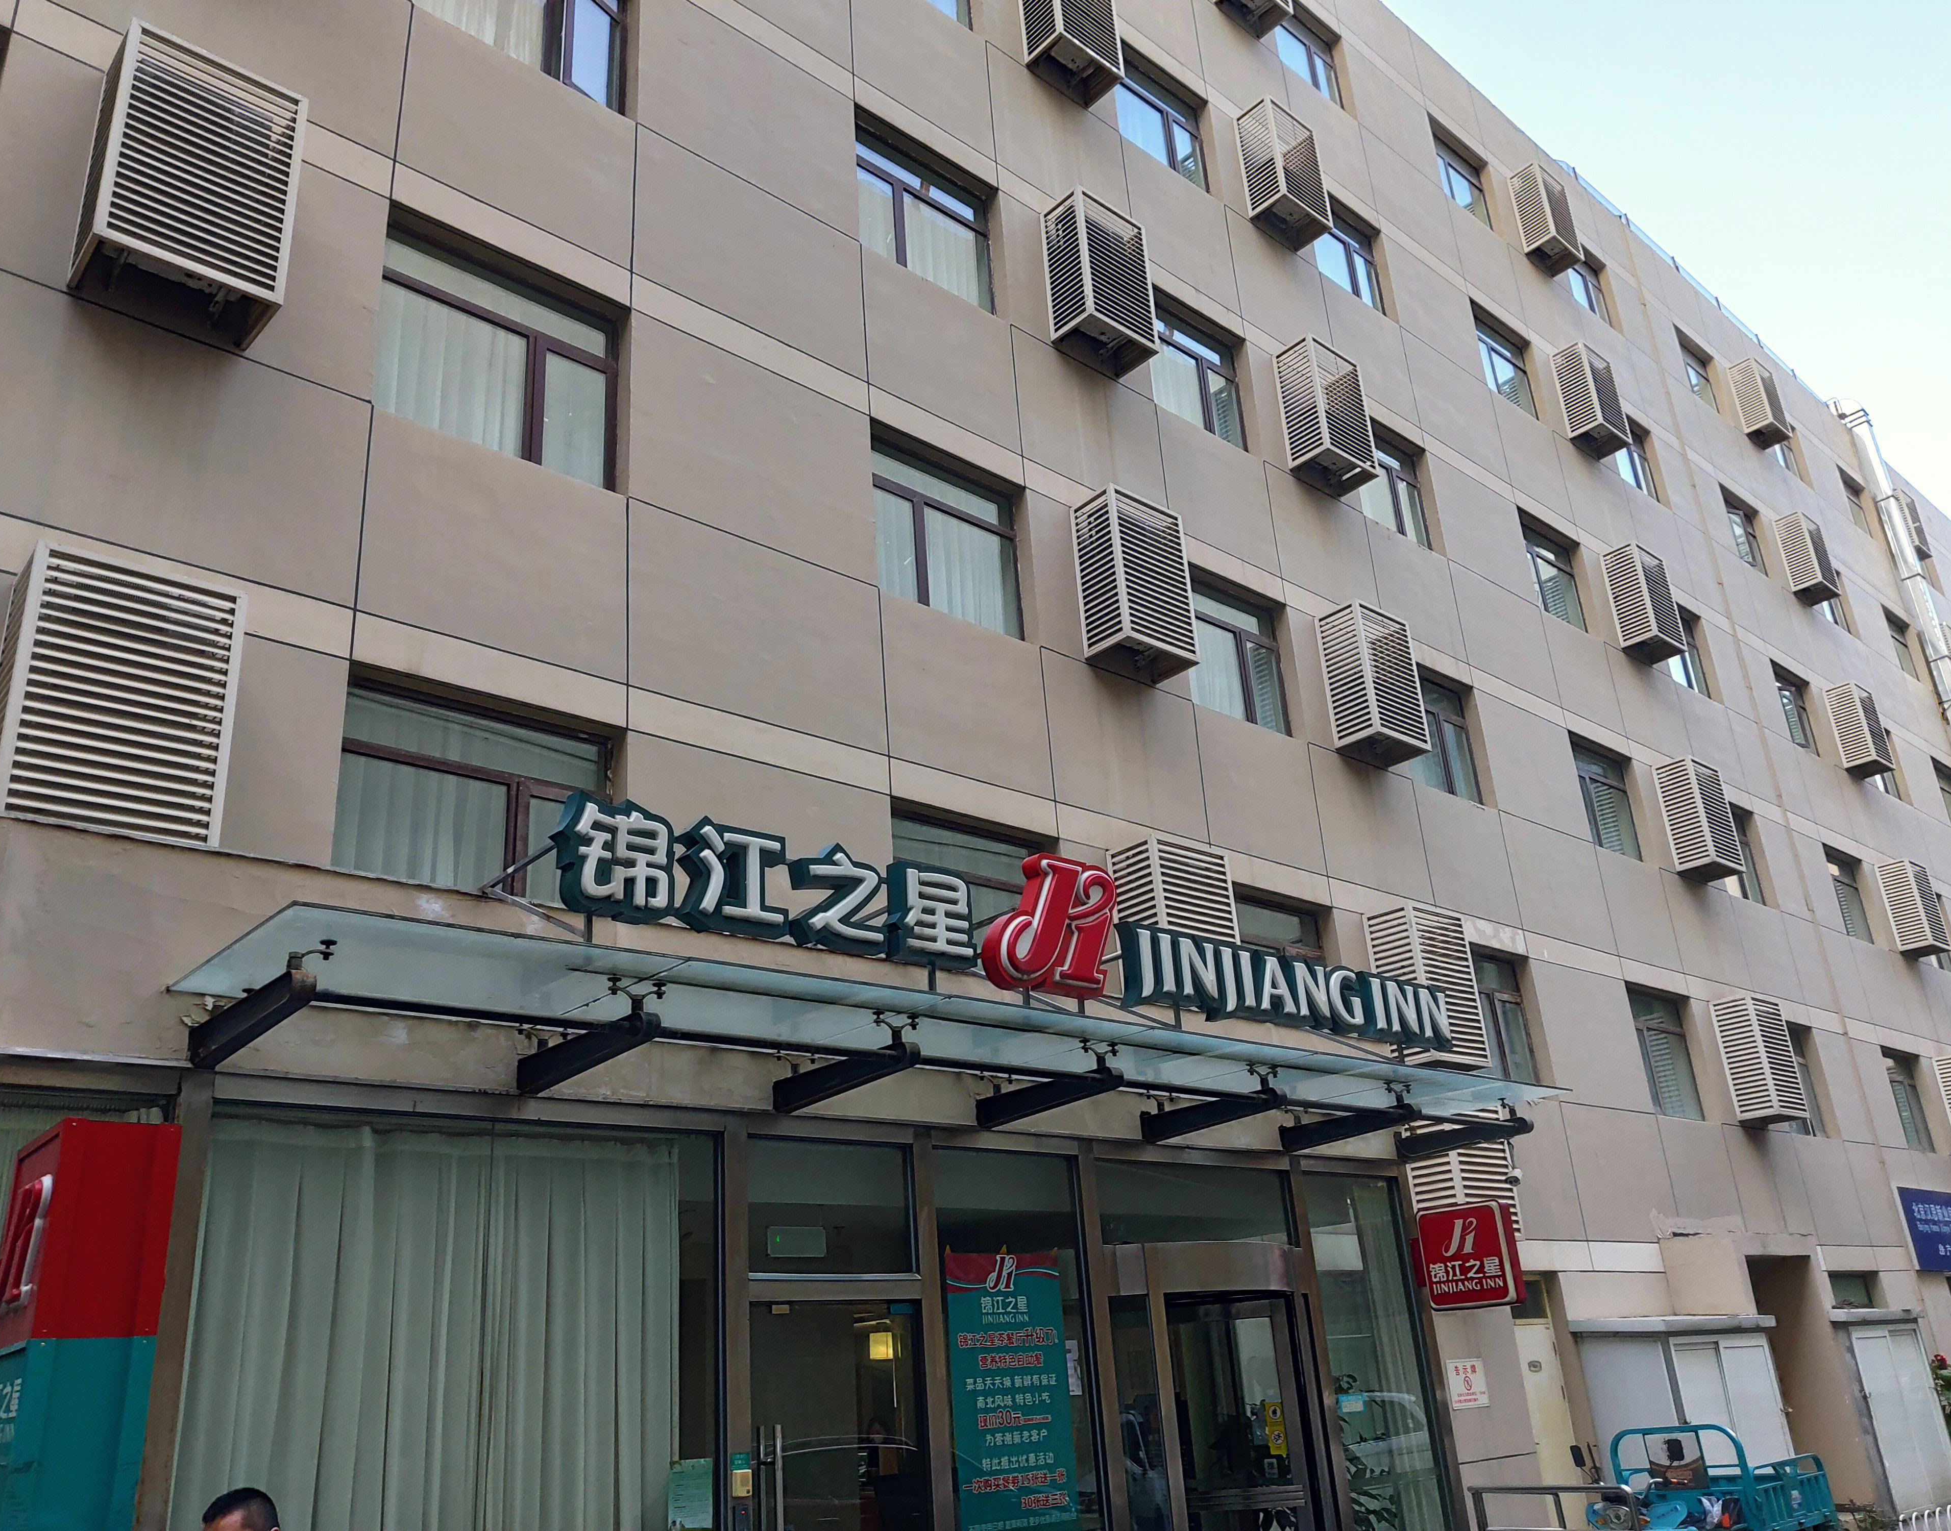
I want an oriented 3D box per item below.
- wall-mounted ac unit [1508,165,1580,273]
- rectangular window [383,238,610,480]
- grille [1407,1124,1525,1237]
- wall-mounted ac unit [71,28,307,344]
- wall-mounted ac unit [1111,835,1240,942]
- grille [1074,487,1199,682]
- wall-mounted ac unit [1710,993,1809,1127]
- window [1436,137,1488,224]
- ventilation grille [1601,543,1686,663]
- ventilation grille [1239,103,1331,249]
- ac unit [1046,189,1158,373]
[{"bbox_3d":[9.269,-8.867,24.933,0.923,1.495,0.505,16,-29,-40],"label":"wall-mounted ac unit"},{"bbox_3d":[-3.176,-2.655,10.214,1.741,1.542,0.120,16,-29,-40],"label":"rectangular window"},{"bbox_3d":[4.260,3.466,13.575,0.887,1.400,0.482,16,-29,-40],"label":"grille"},{"bbox_3d":[-4.204,-3.105,8.243,0.881,1.420,0.477,16,-29,-40],"label":"wall-mounted ac unit"},{"bbox_3d":[1.635,1.411,12.444,0.934,1.487,0.505,16,-29,-40],"label":"wall-mounted ac unit"},{"bbox_3d":[1.364,-1.530,13.073,0.892,1.427,0.475,16,-29,-40],"label":"grille"},{"bbox_3d":[9.671,3.652,18.932,0.887,1.429,0.482,16,-29,-40],"label":"wall-mounted ac unit"},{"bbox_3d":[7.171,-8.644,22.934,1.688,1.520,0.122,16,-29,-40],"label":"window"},{"bbox_3d":[9.234,-2.234,21.187,0.884,1.415,0.482,16,-29,-40],"label":"ventilation grille"},{"bbox_3d":[3.565,-6.847,17.753,0.884,1.415,0.482,16,-29,-40],"label":"ventilation grille"},{"bbox_3d":[1.149,-4.469,14.241,0.884,1.415,0.482,16,-29,-40],"label":"ac unit"}]

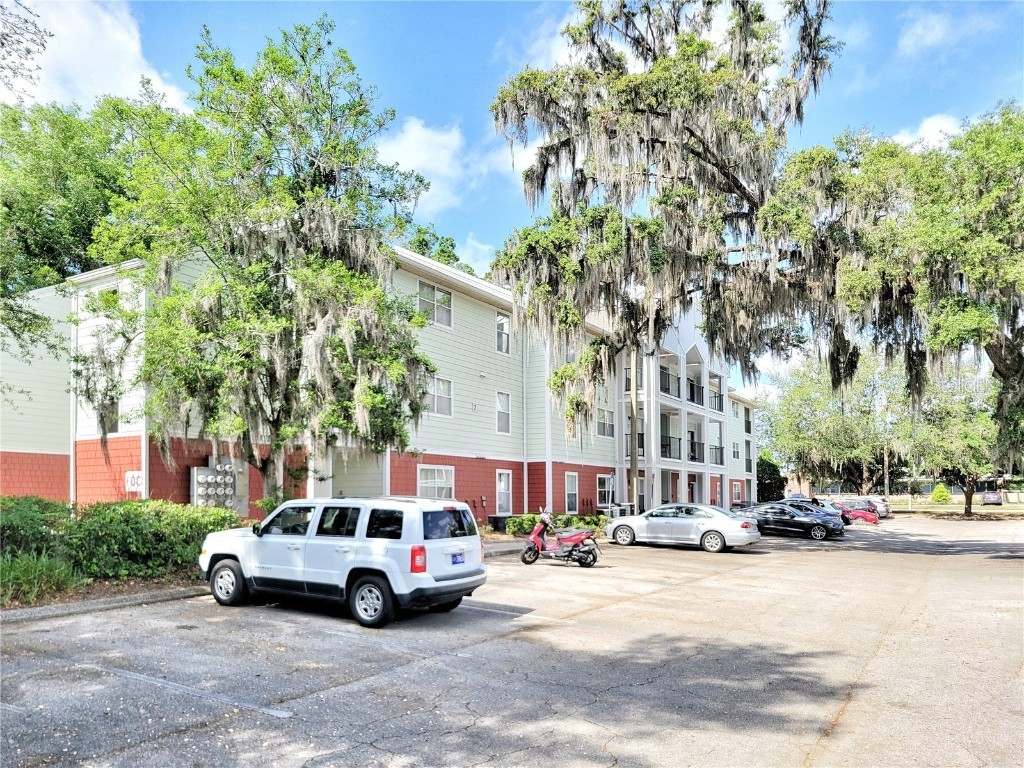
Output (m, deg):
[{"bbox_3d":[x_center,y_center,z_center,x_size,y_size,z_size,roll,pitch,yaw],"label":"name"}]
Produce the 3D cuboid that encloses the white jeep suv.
[{"bbox_3d":[-2.588,2.487,11.484,4.410,1.660,1.800,-3,-8,29],"label":"white jeep suv"}]

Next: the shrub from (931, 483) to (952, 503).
[{"bbox_3d":[42.457,10.718,76.125,2.100,2.000,2.100,-3,-8,29],"label":"shrub"}]

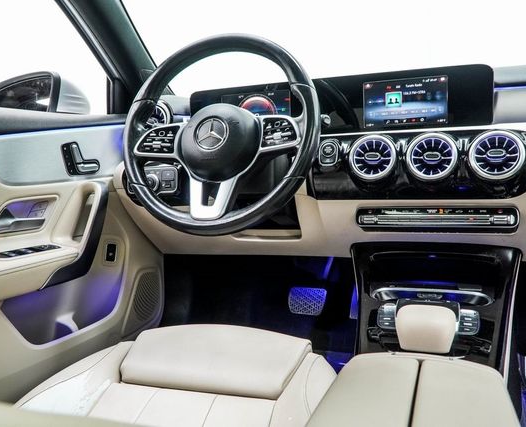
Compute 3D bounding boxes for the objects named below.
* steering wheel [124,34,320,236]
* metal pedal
[{"bbox_3d":[-0.078,-0.143,0.863,0.370,0.370,0.095,0,-8,18],"label":"steering wheel"},{"bbox_3d":[0.120,0.230,1.277,0.100,0.070,0.030,0,-22,20],"label":"metal pedal"}]

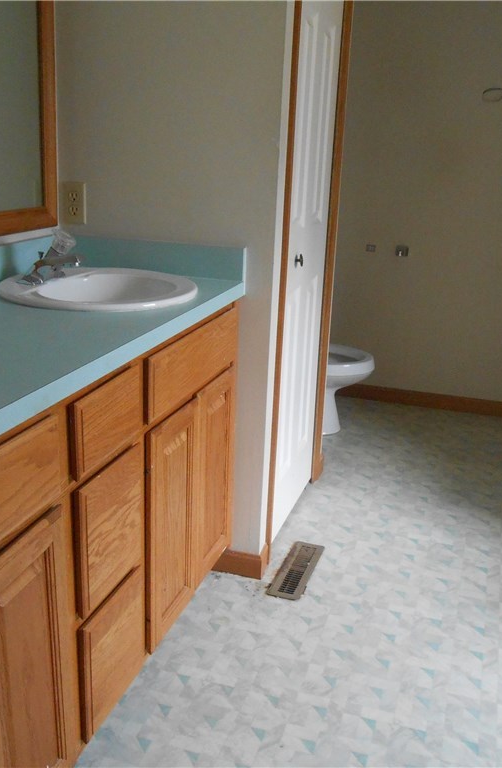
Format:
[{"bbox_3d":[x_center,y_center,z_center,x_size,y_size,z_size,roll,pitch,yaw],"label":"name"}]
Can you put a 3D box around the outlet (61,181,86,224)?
[{"bbox_3d":[-0.493,-0.505,2.151,0.071,0.115,0.008,7,18,16],"label":"outlet"}]

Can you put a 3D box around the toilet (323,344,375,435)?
[{"bbox_3d":[0.187,-0.159,3.496,0.750,0.720,0.450,7,18,16],"label":"toilet"}]

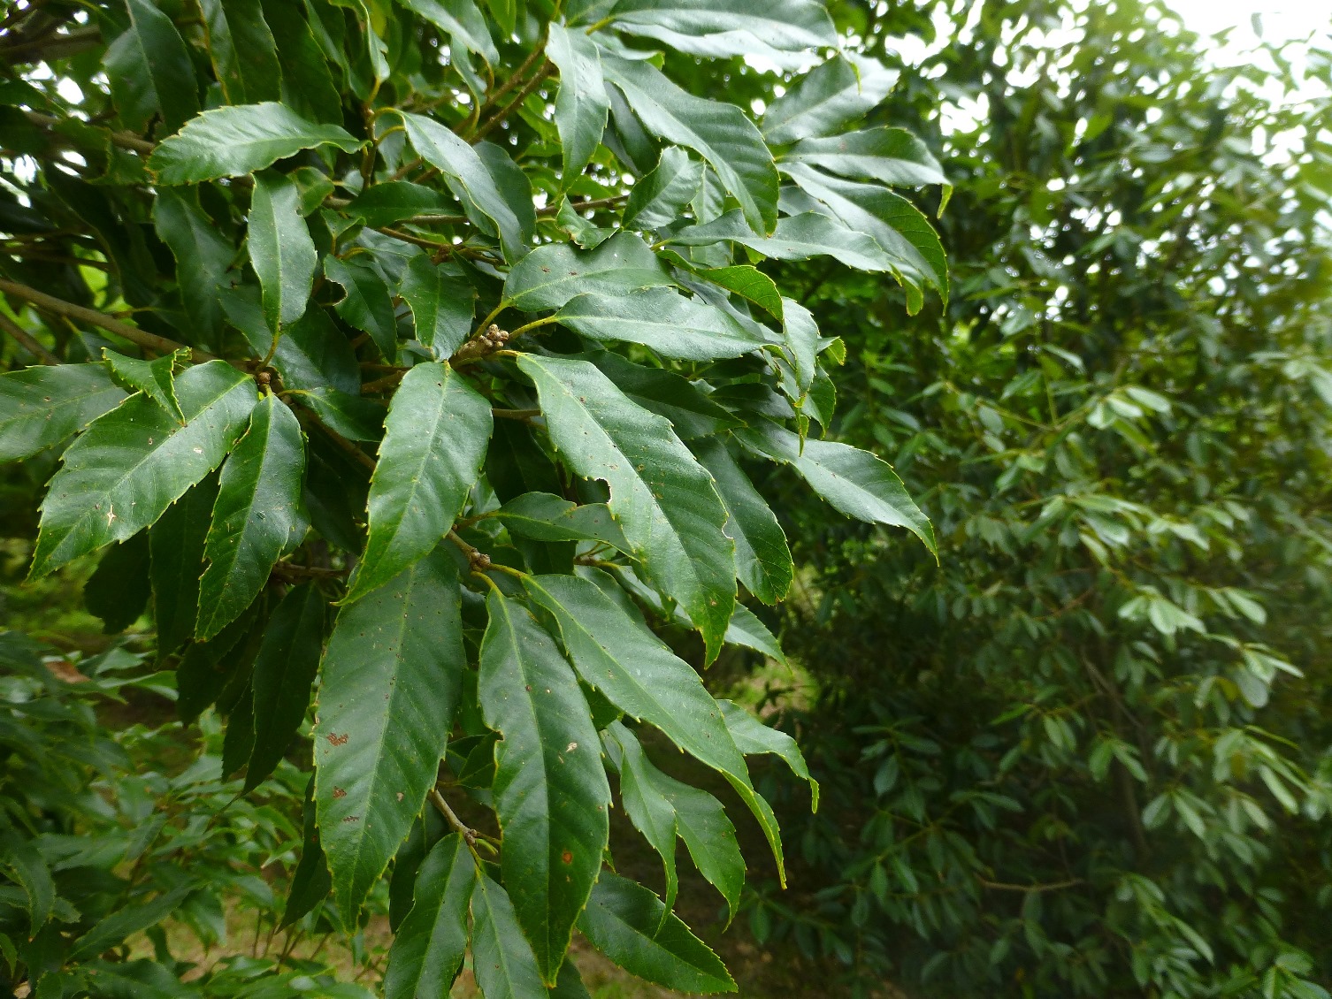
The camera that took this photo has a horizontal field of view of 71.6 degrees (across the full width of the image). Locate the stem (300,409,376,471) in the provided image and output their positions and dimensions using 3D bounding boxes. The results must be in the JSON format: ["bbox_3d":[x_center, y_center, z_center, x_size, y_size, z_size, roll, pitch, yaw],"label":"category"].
[{"bbox_3d":[-0.167,-0.030,0.470,0.059,0.007,0.007,38,0,20],"label":"stem"}]

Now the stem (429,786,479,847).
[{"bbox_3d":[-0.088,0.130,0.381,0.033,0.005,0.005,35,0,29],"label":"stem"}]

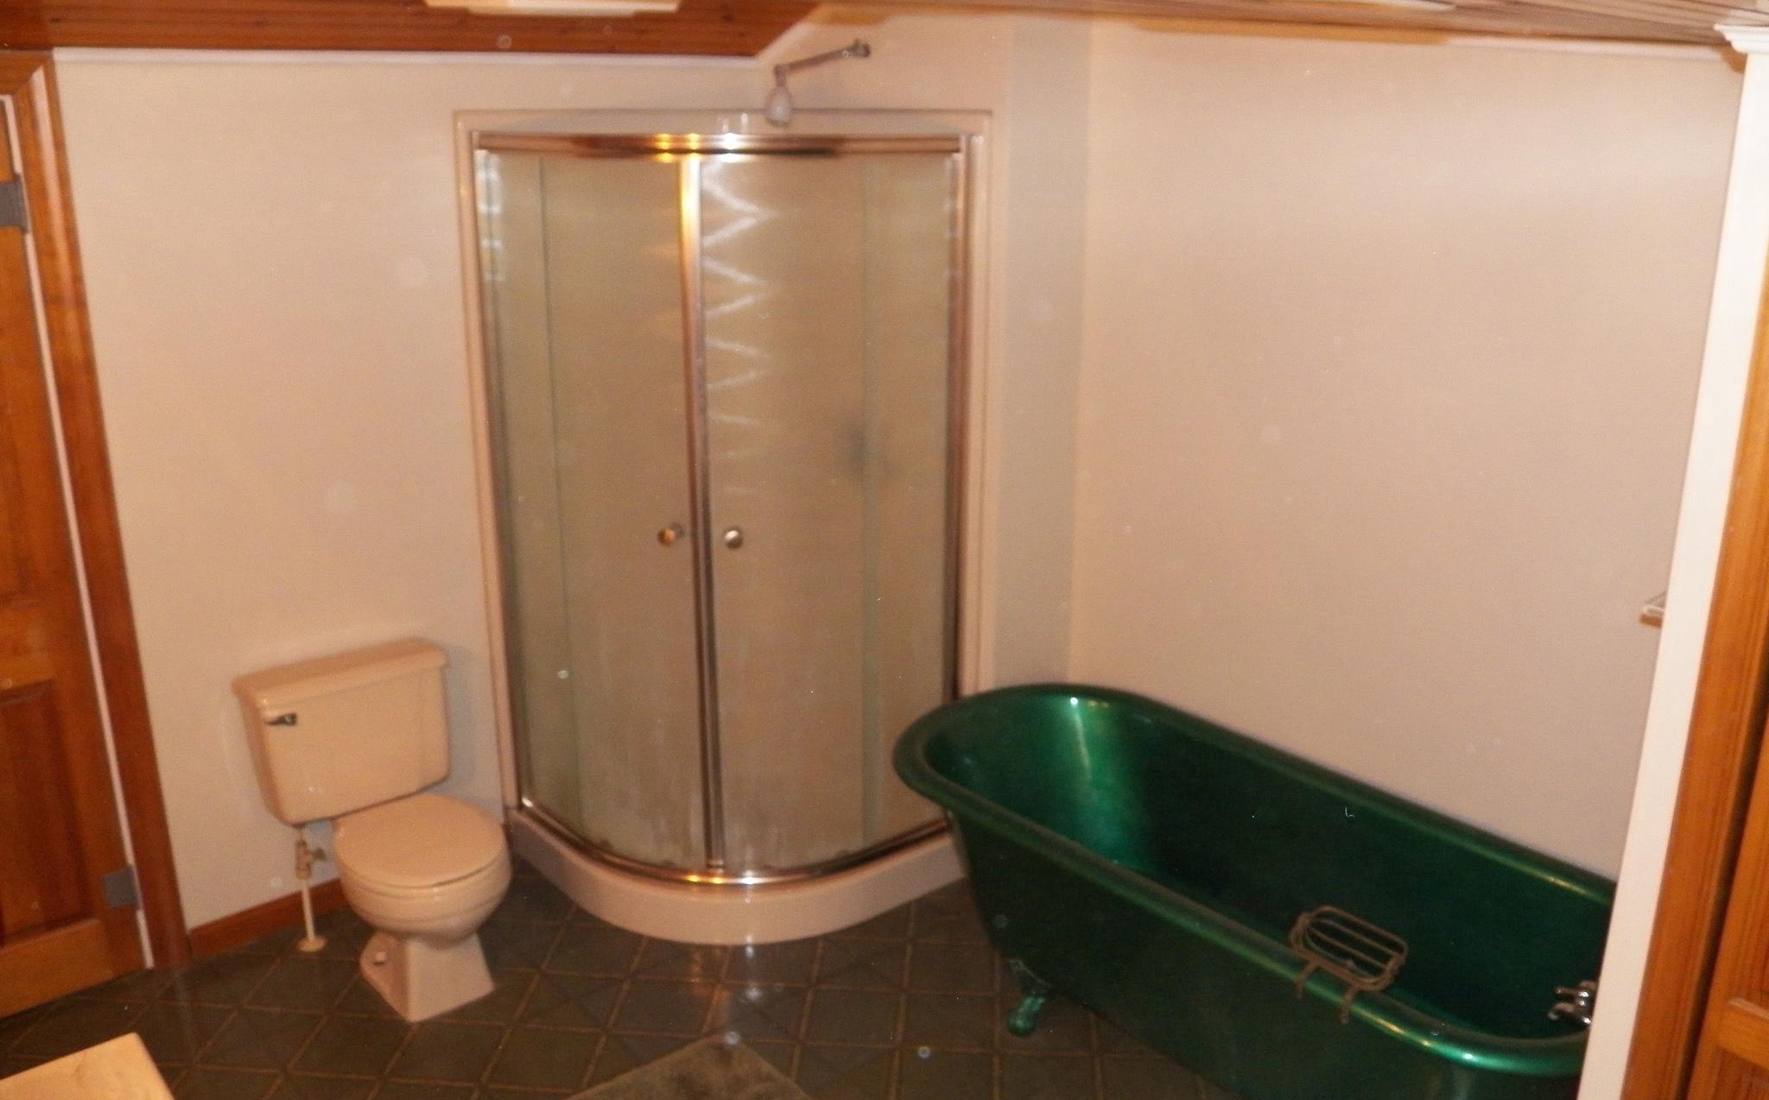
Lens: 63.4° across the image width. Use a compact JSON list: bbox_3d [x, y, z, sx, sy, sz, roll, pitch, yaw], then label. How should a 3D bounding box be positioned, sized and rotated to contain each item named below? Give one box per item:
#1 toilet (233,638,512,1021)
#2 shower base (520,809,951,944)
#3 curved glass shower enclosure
[{"bbox_3d":[-1.131,0.667,3.356,0.480,0.680,0.746,-13,21,-39],"label":"toilet"},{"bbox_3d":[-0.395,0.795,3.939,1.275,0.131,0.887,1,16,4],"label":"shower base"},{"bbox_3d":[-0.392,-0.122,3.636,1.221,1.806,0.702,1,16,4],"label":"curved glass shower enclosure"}]

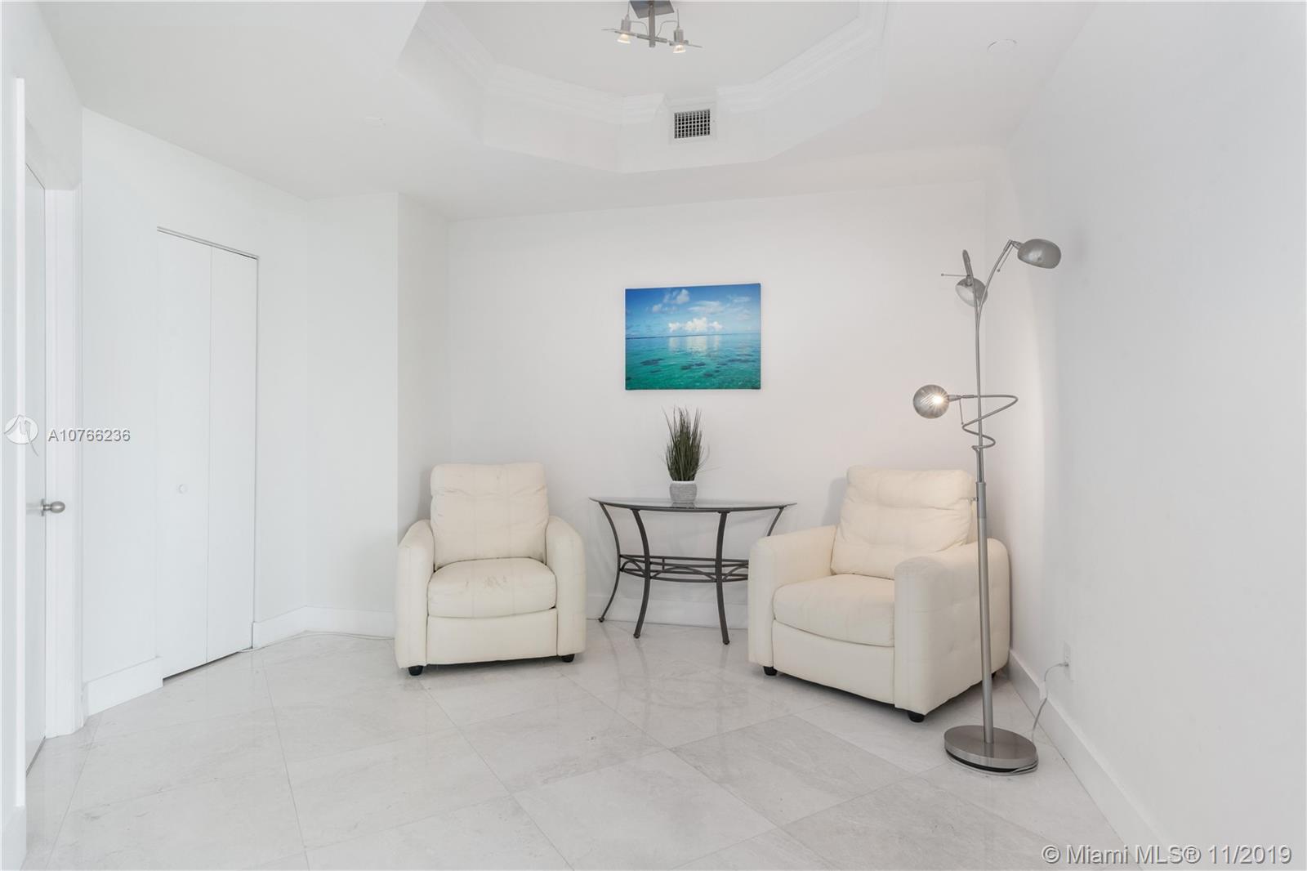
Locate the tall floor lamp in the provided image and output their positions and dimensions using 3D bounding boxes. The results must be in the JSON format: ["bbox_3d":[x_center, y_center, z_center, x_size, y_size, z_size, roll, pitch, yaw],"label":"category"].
[{"bbox_3d":[1.172,0.218,2.603,0.510,1.835,0.460,0,0,14],"label":"tall floor lamp"}]

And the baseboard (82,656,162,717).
[{"bbox_3d":[-2.251,1.056,3.088,0.020,0.137,0.360,0,0,14],"label":"baseboard"}]

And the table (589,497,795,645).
[{"bbox_3d":[0.156,0.757,4.057,1.230,0.742,0.470,0,0,14],"label":"table"}]

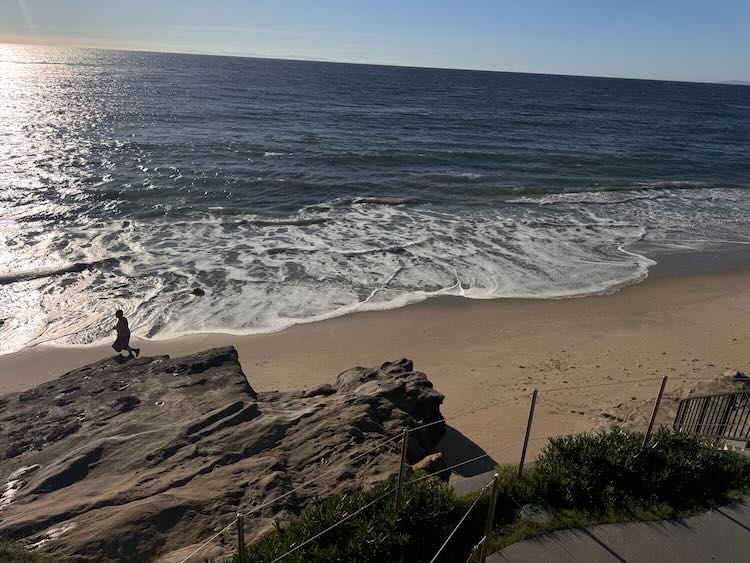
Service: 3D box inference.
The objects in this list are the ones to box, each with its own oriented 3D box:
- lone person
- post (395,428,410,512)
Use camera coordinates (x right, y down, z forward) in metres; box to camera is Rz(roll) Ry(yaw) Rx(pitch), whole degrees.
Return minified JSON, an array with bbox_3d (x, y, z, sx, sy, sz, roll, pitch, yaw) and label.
[{"bbox_3d":[-7.407,1.545,15.400,0.680,1.580,0.500,-2,23,-13],"label":"lone person"},{"bbox_3d":[0.255,1.948,5.221,0.045,1.150,0.045,-13,27,-33],"label":"post"}]

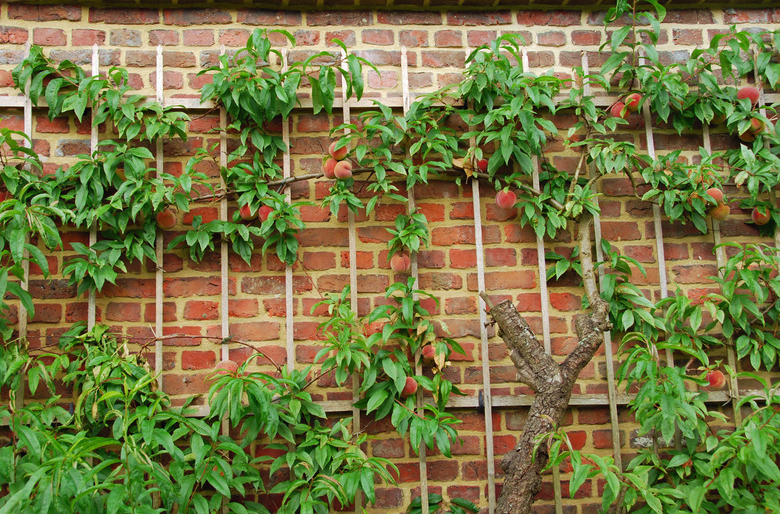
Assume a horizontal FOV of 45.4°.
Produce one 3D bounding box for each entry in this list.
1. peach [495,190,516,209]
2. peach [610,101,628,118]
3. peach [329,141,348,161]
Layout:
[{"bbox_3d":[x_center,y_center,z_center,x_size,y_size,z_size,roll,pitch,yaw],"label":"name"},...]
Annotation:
[{"bbox_3d":[0.361,-0.180,2.911,0.064,0.059,0.064,-2,-10,-5],"label":"peach"},{"bbox_3d":[0.741,-0.469,2.995,0.060,0.058,0.060,-2,-10,-5],"label":"peach"},{"bbox_3d":[-0.158,-0.328,2.876,0.059,0.060,0.059,-2,-10,-5],"label":"peach"}]

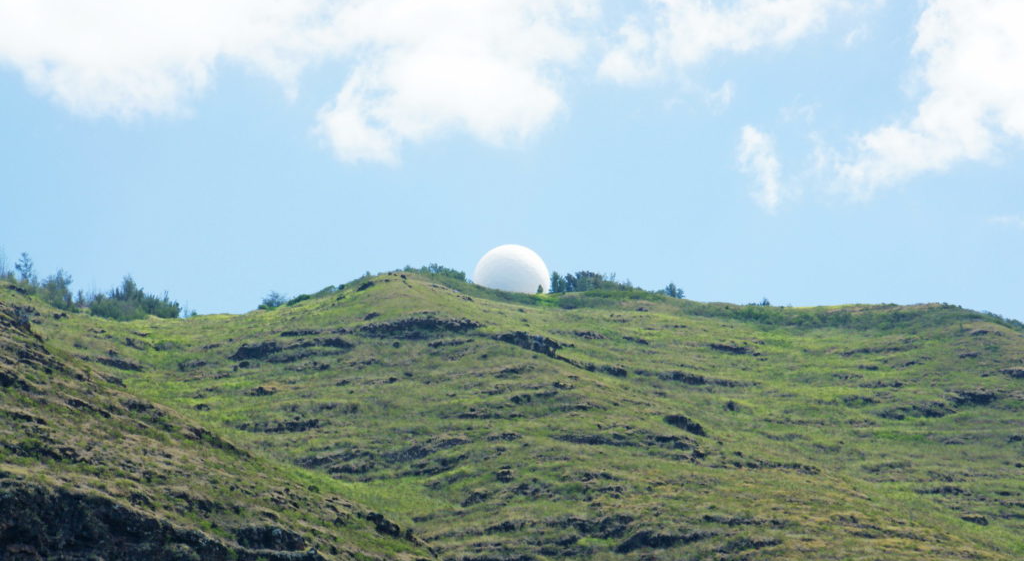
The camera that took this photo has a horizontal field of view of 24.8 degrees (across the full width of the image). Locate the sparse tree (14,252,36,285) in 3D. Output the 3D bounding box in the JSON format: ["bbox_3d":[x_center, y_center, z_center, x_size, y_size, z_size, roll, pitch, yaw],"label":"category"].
[{"bbox_3d":[-122.010,-2.880,585.000,5.520,8.970,5.520,0,-12,0],"label":"sparse tree"}]

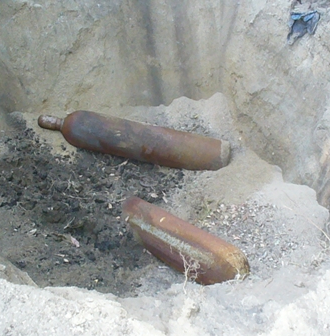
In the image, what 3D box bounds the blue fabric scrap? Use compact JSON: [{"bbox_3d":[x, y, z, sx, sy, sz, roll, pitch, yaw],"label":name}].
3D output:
[{"bbox_3d":[0.902,-0.914,3.120,0.180,0.190,0.100,20,44,23],"label":"blue fabric scrap"}]

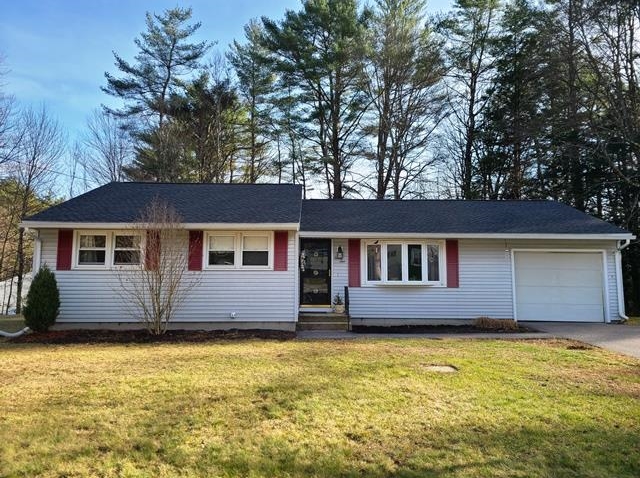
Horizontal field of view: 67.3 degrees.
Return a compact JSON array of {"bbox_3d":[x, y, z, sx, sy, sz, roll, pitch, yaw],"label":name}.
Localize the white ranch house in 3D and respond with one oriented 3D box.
[{"bbox_3d":[0.899,0.407,17.235,17.100,4.900,10.200,0,-6,-2],"label":"white ranch house"}]

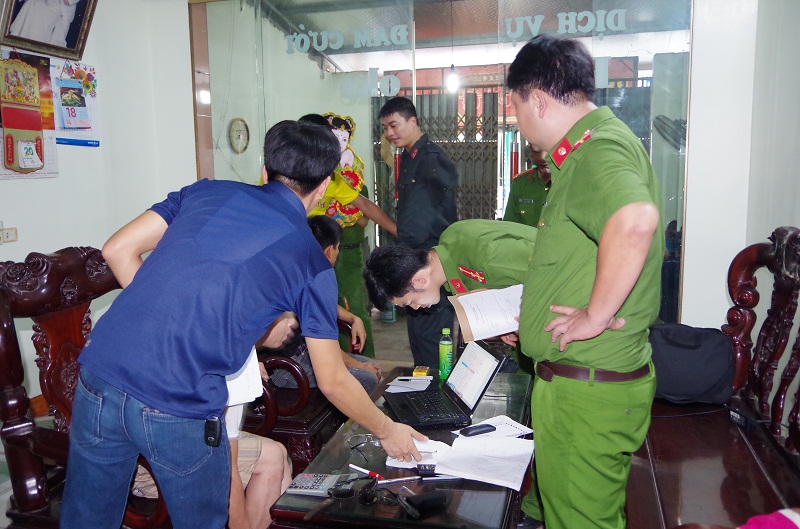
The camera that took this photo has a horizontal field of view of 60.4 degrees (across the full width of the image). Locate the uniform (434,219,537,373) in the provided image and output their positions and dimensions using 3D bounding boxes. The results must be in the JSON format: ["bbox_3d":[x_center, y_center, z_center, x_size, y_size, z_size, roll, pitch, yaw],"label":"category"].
[{"bbox_3d":[0.383,0.155,2.488,0.580,0.620,0.500,-4,7,-20],"label":"uniform"}]

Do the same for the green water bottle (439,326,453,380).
[{"bbox_3d":[0.188,0.368,2.818,0.057,0.212,0.057,-1,7,0],"label":"green water bottle"}]

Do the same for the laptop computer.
[{"bbox_3d":[0.142,0.409,2.434,0.341,0.226,0.365,-2,7,-11],"label":"laptop computer"}]

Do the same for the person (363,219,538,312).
[{"bbox_3d":[0.290,0.450,2.650,0.920,1.220,0.520,-5,8,-27],"label":"person"}]

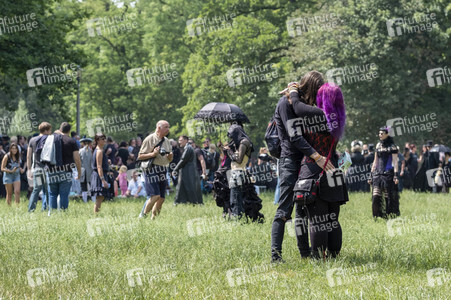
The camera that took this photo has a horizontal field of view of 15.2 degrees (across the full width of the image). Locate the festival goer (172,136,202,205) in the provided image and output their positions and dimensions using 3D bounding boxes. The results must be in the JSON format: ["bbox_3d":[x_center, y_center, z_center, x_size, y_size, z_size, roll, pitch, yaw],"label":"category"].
[{"bbox_3d":[-0.932,0.538,42.000,0.680,1.747,0.580,0,-1,-15],"label":"festival goer"}]

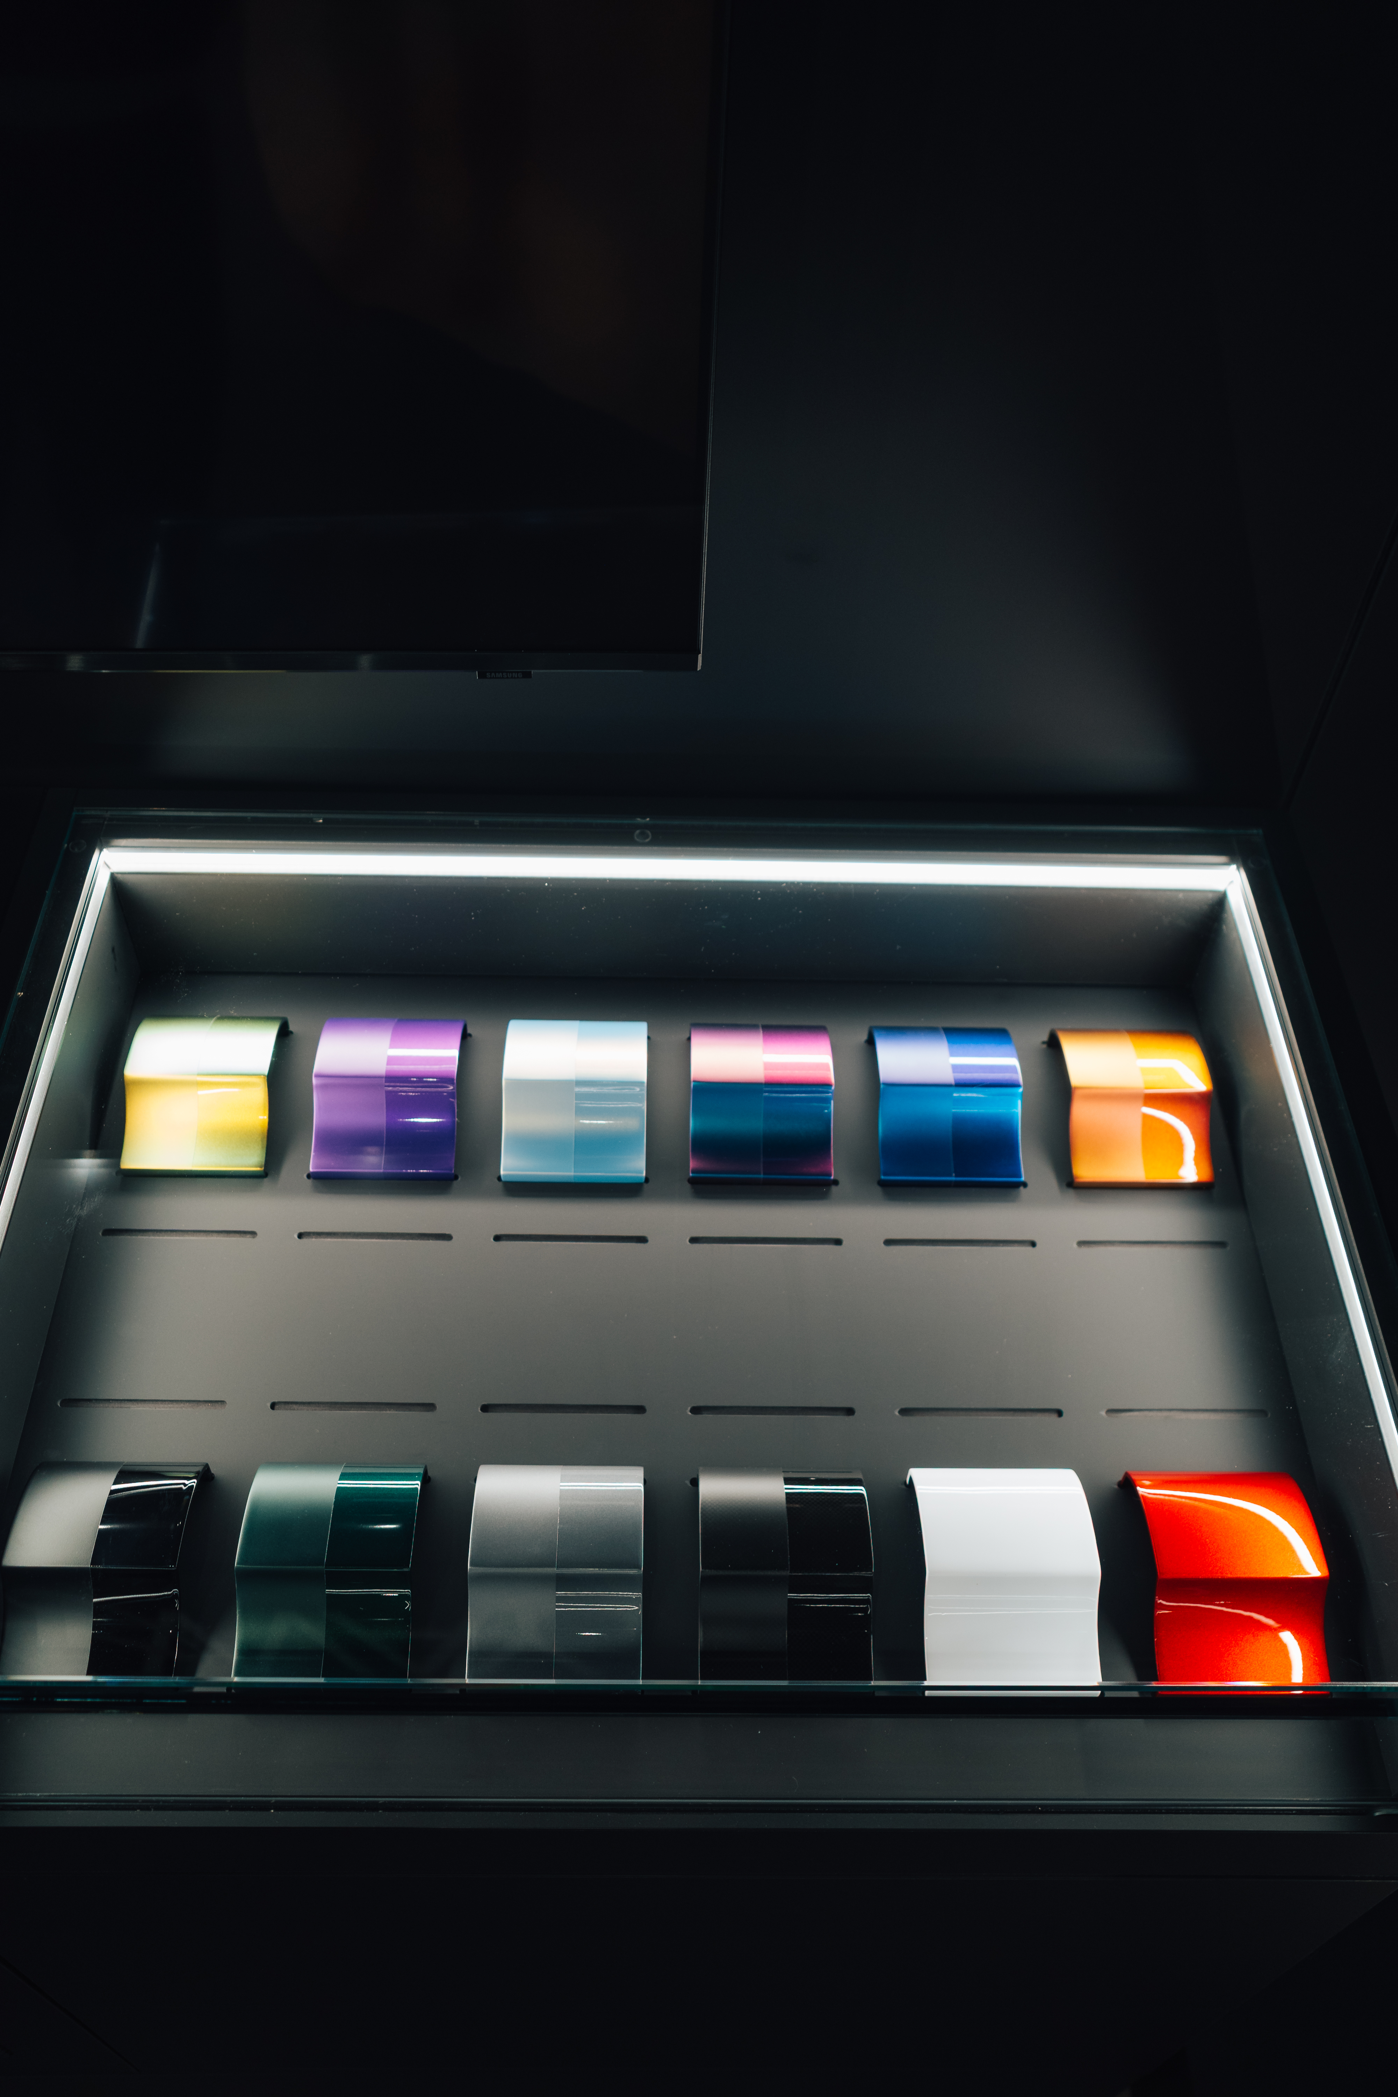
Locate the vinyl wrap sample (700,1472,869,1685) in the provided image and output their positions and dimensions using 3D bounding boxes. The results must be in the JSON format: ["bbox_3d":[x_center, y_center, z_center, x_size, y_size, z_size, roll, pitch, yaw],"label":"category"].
[{"bbox_3d":[0.046,0.286,0.893,0.095,0.035,0.118,1,52,-1],"label":"vinyl wrap sample"}]

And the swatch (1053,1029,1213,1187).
[{"bbox_3d":[0.293,0.032,1.096,0.095,0.035,0.118,1,52,-1],"label":"swatch"}]

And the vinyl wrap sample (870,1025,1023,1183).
[{"bbox_3d":[0.169,0.031,1.094,0.095,0.035,0.118,1,52,-1],"label":"vinyl wrap sample"}]

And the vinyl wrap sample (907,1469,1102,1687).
[{"bbox_3d":[0.170,0.288,0.896,0.095,0.035,0.118,1,52,-1],"label":"vinyl wrap sample"}]

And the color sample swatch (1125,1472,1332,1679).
[{"bbox_3d":[0.293,0.289,0.899,0.095,0.035,0.118,1,52,-1],"label":"color sample swatch"}]

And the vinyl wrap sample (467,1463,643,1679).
[{"bbox_3d":[-0.078,0.284,0.891,0.095,0.035,0.118,1,52,-1],"label":"vinyl wrap sample"}]

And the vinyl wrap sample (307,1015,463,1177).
[{"bbox_3d":[-0.203,0.025,1.086,0.095,0.035,0.118,1,52,-1],"label":"vinyl wrap sample"}]

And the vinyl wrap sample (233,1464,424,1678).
[{"bbox_3d":[-0.202,0.282,0.888,0.095,0.035,0.118,1,52,-1],"label":"vinyl wrap sample"}]

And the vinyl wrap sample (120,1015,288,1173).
[{"bbox_3d":[-0.327,0.024,1.083,0.095,0.035,0.118,1,52,-1],"label":"vinyl wrap sample"}]

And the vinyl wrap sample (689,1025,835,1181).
[{"bbox_3d":[0.045,0.029,1.091,0.095,0.035,0.118,1,52,-1],"label":"vinyl wrap sample"}]

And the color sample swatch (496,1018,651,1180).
[{"bbox_3d":[-0.079,0.027,1.088,0.095,0.035,0.118,1,52,-1],"label":"color sample swatch"}]

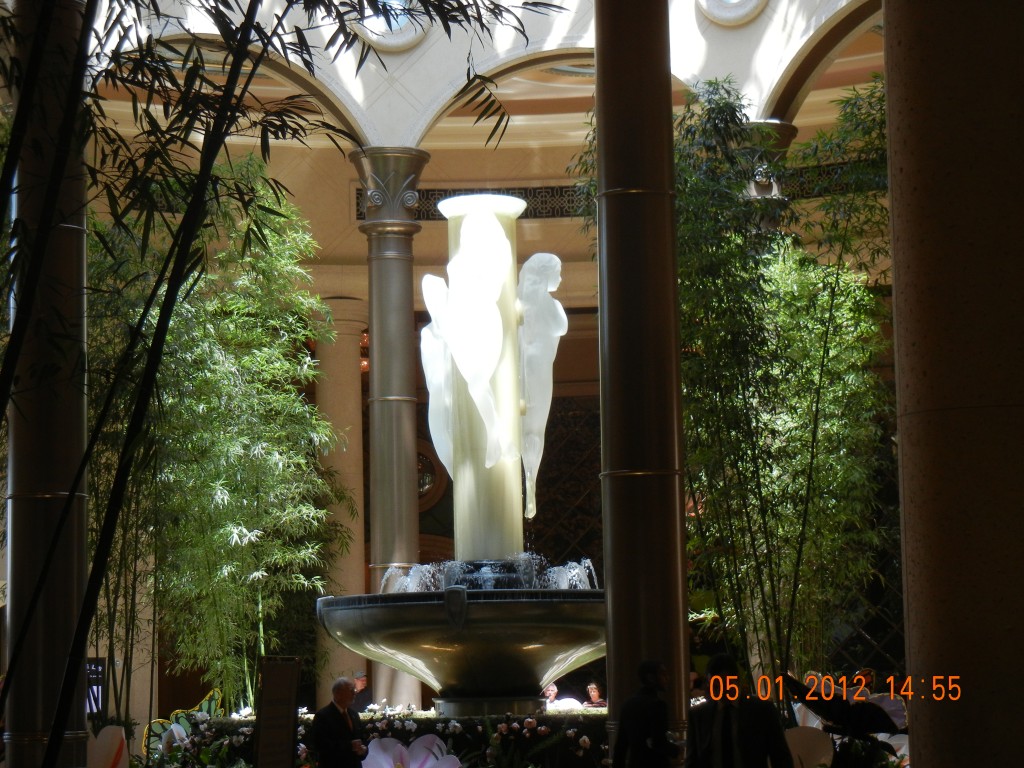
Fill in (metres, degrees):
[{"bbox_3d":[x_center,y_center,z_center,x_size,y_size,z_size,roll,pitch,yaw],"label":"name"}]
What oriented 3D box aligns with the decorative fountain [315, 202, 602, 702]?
[{"bbox_3d":[-0.284,0.715,24.118,3.561,5.532,3.561,-1,-8,-1],"label":"decorative fountain"}]

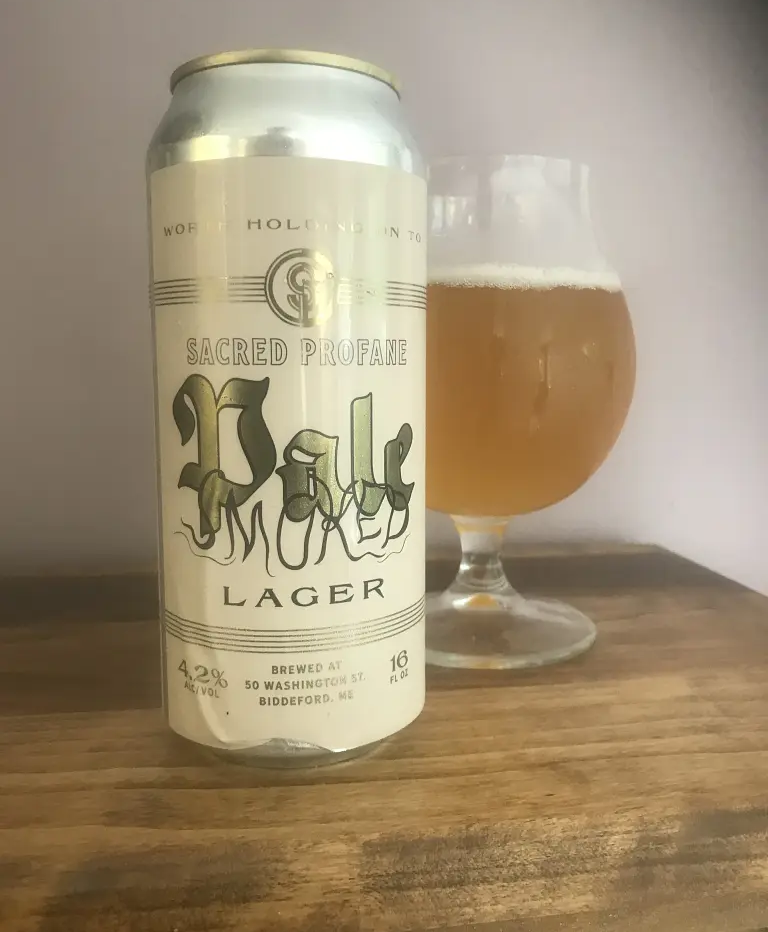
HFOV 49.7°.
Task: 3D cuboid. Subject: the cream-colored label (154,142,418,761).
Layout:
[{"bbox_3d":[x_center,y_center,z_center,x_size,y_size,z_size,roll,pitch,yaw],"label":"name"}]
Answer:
[{"bbox_3d":[-0.023,-0.003,0.207,0.067,0.127,0.067,-1,7,-10],"label":"cream-colored label"}]

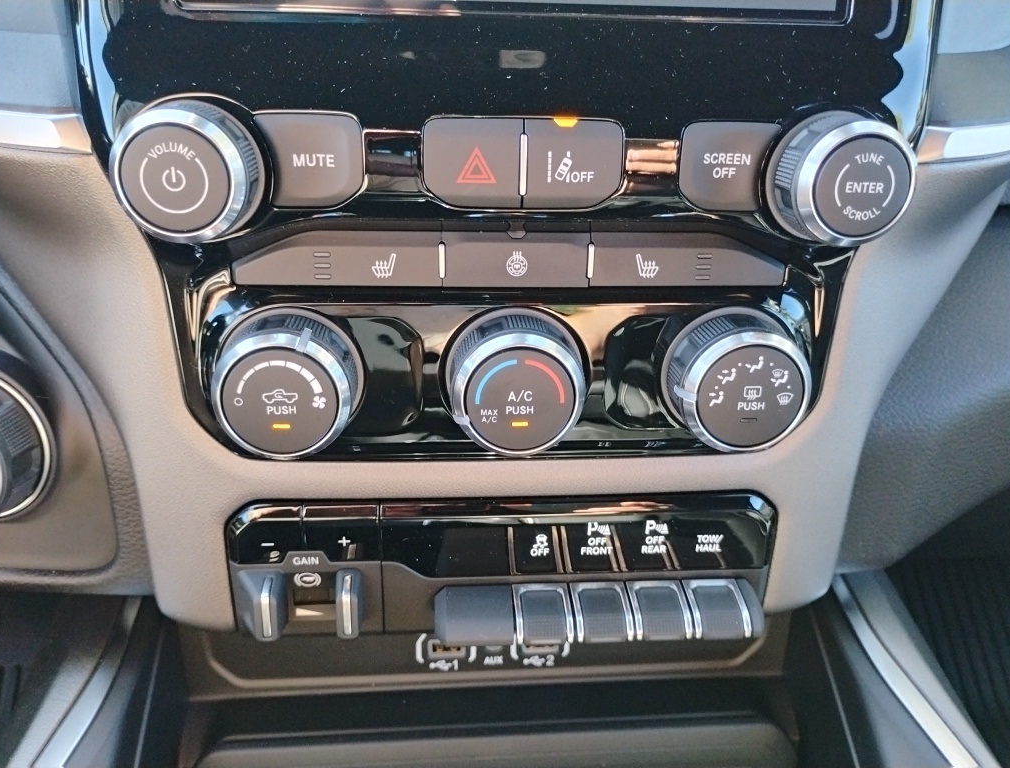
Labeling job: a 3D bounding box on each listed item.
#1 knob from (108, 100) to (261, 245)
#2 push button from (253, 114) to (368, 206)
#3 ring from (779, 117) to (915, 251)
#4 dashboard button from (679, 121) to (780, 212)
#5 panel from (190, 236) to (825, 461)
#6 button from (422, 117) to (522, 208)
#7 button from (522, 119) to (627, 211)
[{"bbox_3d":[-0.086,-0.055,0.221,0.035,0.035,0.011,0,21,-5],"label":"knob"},{"bbox_3d":[-0.056,-0.065,0.240,0.030,0.026,0.009,0,21,-5],"label":"push button"},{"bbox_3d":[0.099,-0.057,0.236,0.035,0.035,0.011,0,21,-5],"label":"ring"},{"bbox_3d":[0.066,-0.066,0.249,0.030,0.026,0.009,0,21,-5],"label":"dashboard button"},{"bbox_3d":[0.004,-0.006,0.257,0.202,0.079,0.030,0,21,-5],"label":"panel"},{"bbox_3d":[-0.010,-0.065,0.243,0.029,0.025,0.009,0,21,-5],"label":"button"},{"bbox_3d":[0.020,-0.066,0.246,0.030,0.025,0.009,0,21,-5],"label":"button"}]

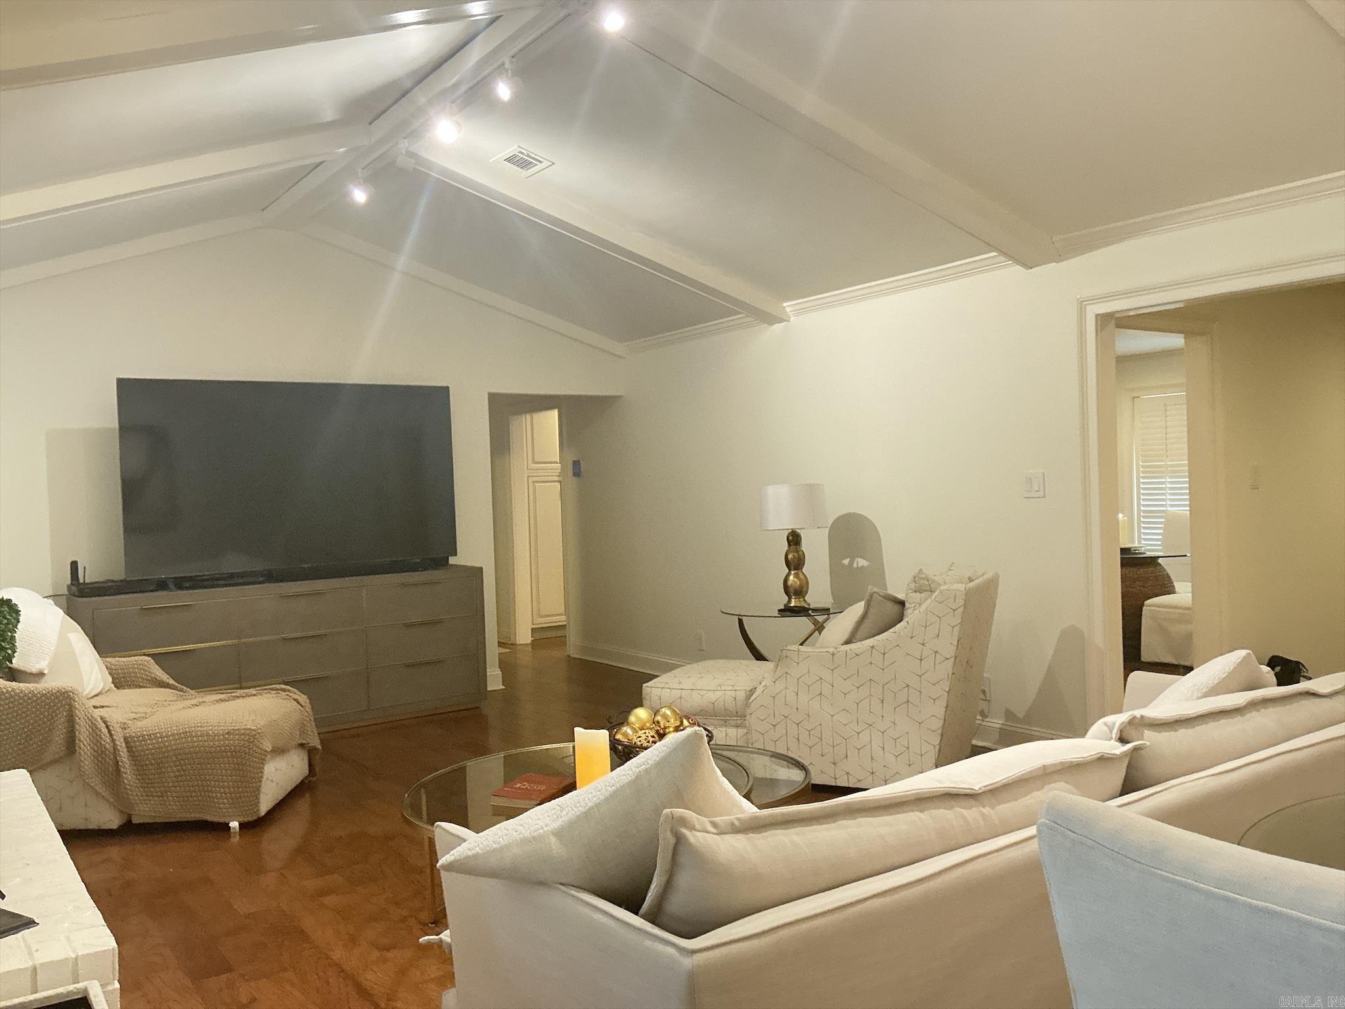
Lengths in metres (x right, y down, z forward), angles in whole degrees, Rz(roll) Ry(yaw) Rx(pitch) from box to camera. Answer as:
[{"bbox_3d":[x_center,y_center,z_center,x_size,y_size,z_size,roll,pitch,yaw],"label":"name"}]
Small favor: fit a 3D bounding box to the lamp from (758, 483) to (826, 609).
[{"bbox_3d":[0.662,0.230,5.880,0.370,0.685,0.370,-2,1,0],"label":"lamp"}]

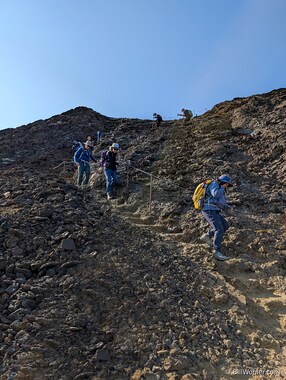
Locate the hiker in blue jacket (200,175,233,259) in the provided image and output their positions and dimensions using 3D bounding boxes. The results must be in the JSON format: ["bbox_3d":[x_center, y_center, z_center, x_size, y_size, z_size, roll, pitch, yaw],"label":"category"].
[{"bbox_3d":[1.351,0.509,4.850,0.580,1.550,0.500,-1,-6,22],"label":"hiker in blue jacket"}]

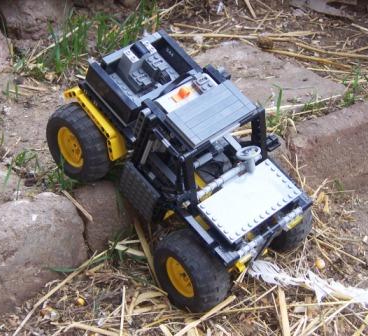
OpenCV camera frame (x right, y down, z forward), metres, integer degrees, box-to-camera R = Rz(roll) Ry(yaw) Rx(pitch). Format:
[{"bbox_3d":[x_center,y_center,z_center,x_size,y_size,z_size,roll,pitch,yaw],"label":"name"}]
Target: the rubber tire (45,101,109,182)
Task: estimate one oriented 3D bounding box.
[{"bbox_3d":[-0.105,-0.026,0.875,0.042,0.082,0.082,-30,48,-32],"label":"rubber tire"}]

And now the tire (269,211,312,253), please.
[{"bbox_3d":[0.094,0.047,0.889,0.042,0.082,0.082,-27,47,-29],"label":"tire"}]

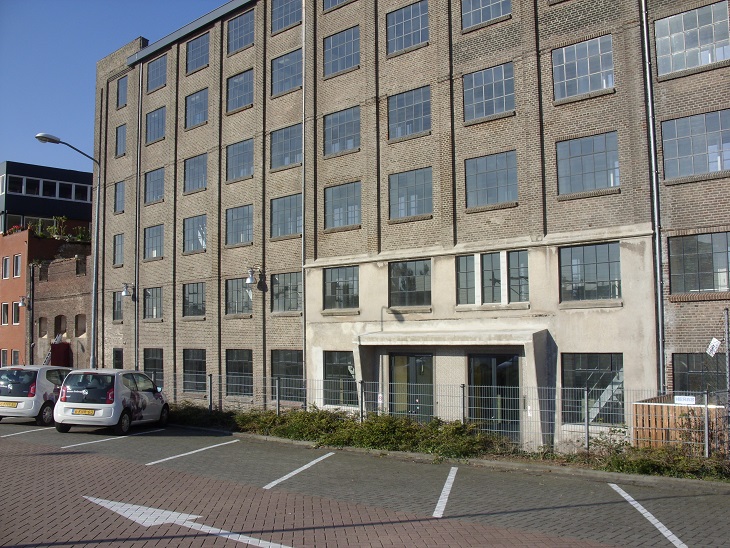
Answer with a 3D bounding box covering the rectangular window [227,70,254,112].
[{"bbox_3d":[-4.894,-7.143,31.450,0.140,1.424,1.787,4,-6,-43],"label":"rectangular window"}]

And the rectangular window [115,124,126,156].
[{"bbox_3d":[-11.886,-6.483,38.963,0.140,1.424,0.974,4,-6,-43],"label":"rectangular window"}]

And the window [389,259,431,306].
[{"bbox_3d":[1.375,0.283,24.582,0.140,1.408,1.780,4,-6,-44],"label":"window"}]

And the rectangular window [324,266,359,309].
[{"bbox_3d":[-0.746,0.501,26.613,0.160,1.381,1.766,3,-6,-44],"label":"rectangular window"}]

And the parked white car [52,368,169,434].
[{"bbox_3d":[-5.926,3.010,19.218,1.680,1.490,3.540,1,-7,8],"label":"parked white car"}]

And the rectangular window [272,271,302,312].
[{"bbox_3d":[-2.782,0.640,28.628,0.140,1.373,1.798,4,-6,-43],"label":"rectangular window"}]

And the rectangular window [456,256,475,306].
[{"bbox_3d":[2.866,0.162,22.883,0.140,1.388,0.646,4,-6,-45],"label":"rectangular window"}]

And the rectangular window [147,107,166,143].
[{"bbox_3d":[-9.813,-6.959,37.480,0.150,1.472,1.812,4,-6,-44],"label":"rectangular window"}]

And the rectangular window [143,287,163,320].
[{"bbox_3d":[-9.769,1.339,36.807,0.150,1.438,1.812,4,-6,-44],"label":"rectangular window"}]

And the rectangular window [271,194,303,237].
[{"bbox_3d":[-2.837,-2.088,28.835,0.140,1.430,1.798,4,-6,-43],"label":"rectangular window"}]

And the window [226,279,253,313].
[{"bbox_3d":[-4.794,0.861,30.922,0.160,1.368,1.778,3,-6,-44],"label":"window"}]

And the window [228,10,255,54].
[{"bbox_3d":[-4.890,-9.525,31.674,0.140,1.421,1.787,4,-6,-43],"label":"window"}]

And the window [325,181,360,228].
[{"bbox_3d":[-0.743,-2.311,27.007,0.140,1.450,1.789,4,-6,-44],"label":"window"}]

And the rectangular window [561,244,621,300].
[{"bbox_3d":[5.672,-0.045,20.171,0.140,1.408,1.758,4,-6,-44],"label":"rectangular window"}]

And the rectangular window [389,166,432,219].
[{"bbox_3d":[1.375,-2.477,24.549,0.140,1.430,1.759,4,-6,-45],"label":"rectangular window"}]

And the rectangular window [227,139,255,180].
[{"bbox_3d":[-4.836,-4.413,31.317,0.160,1.426,1.778,3,-6,-44],"label":"rectangular window"}]

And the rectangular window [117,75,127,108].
[{"bbox_3d":[-11.832,-8.865,39.052,0.140,1.420,0.979,4,-6,-44],"label":"rectangular window"}]

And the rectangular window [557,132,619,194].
[{"bbox_3d":[5.604,-2.773,20.287,0.140,1.430,1.752,4,-6,-45],"label":"rectangular window"}]

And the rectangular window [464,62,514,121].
[{"bbox_3d":[3.531,-5.165,22.763,0.140,1.430,1.783,4,-6,-44],"label":"rectangular window"}]

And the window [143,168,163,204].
[{"bbox_3d":[-9.421,-3.978,36.133,0.160,1.426,1.767,3,-6,-44],"label":"window"}]

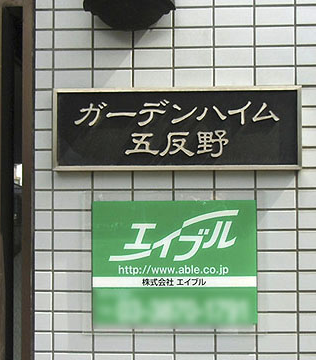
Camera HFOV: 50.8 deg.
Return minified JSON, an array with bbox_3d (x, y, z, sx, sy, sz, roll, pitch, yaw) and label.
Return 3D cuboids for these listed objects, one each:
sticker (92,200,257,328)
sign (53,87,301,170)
[{"bbox_3d":[0.040,0.205,0.813,0.398,0.308,0.008,0,-1,1],"label":"sticker"},{"bbox_3d":[0.045,-0.122,0.809,0.593,0.199,0.022,0,-1,1],"label":"sign"}]

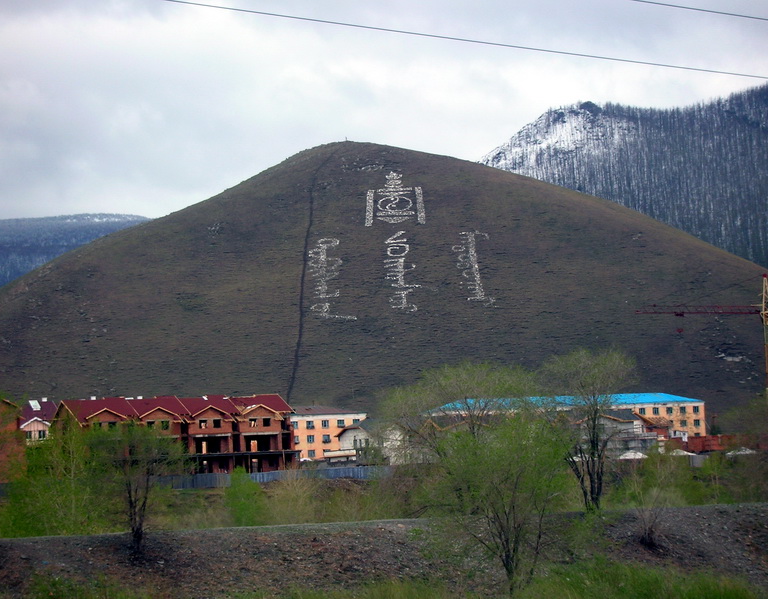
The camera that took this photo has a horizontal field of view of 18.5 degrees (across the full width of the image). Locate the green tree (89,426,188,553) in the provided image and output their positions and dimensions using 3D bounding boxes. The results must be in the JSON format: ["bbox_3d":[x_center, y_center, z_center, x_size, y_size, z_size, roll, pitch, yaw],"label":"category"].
[{"bbox_3d":[-10.421,7.980,100.000,3.900,5.400,3.800,-3,-3,0],"label":"green tree"}]

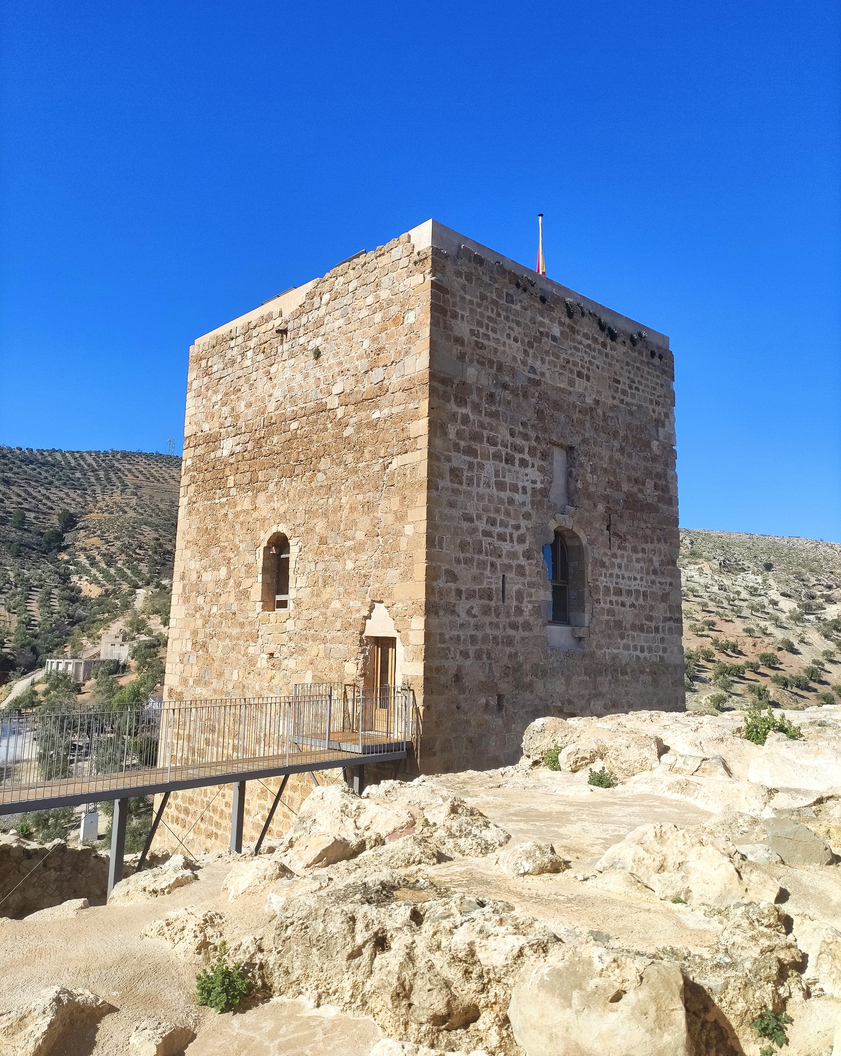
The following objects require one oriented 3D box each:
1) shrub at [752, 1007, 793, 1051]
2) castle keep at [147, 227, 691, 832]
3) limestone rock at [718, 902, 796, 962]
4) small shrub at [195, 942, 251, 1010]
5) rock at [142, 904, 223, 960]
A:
[{"bbox_3d":[1.734,2.475,3.995,0.194,0.220,0.180,-3,-10,22],"label":"shrub"},{"bbox_3d":[0.050,1.543,24.363,10.233,14.865,10.895,10,-13,-43],"label":"castle keep"},{"bbox_3d":[2.101,2.522,5.053,0.486,0.310,0.450,-3,-10,21],"label":"limestone rock"},{"bbox_3d":[-1.218,2.775,5.000,0.320,0.362,0.300,3,-10,-12],"label":"small shrub"},{"bbox_3d":[-1.781,3.042,6.068,0.623,0.340,0.600,4,-10,-15],"label":"rock"}]

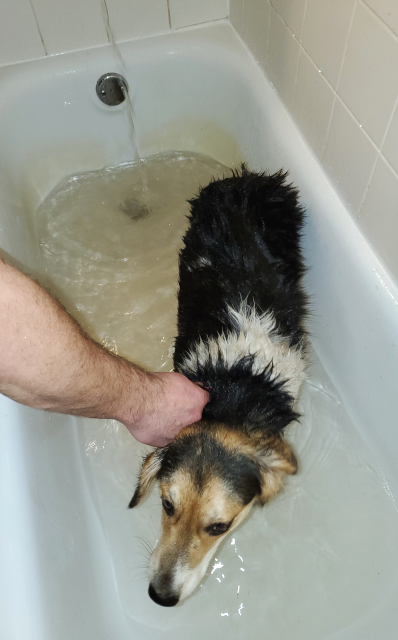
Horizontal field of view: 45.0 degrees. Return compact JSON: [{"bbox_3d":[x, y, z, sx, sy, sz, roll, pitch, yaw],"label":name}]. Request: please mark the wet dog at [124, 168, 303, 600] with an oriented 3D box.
[{"bbox_3d":[0.060,0.073,0.851,0.250,0.410,0.720,-1,58,2],"label":"wet dog"}]

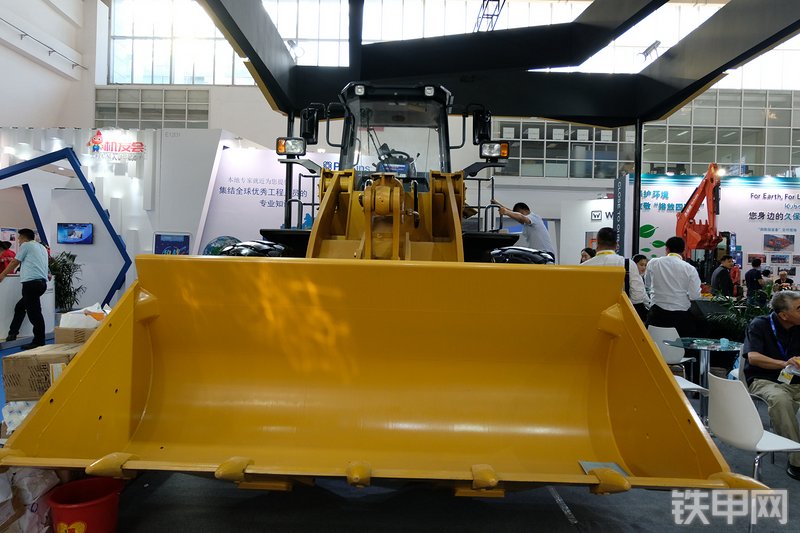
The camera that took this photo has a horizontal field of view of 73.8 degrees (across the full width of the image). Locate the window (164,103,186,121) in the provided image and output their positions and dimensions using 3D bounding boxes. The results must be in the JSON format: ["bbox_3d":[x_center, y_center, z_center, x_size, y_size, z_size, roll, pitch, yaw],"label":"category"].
[{"bbox_3d":[-9.628,-6.596,22.794,0.958,0.744,0.080,2,0,2],"label":"window"}]

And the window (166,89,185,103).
[{"bbox_3d":[-10.706,-8.061,25.417,1.033,0.580,0.100,2,0,2],"label":"window"}]

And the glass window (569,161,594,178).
[{"bbox_3d":[8.787,-4.733,25.903,1.112,0.844,0.100,2,0,2],"label":"glass window"}]

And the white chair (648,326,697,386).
[{"bbox_3d":[2.810,1.015,5.620,0.460,0.800,0.520,2,0,38],"label":"white chair"}]

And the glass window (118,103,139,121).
[{"bbox_3d":[-11.642,-6.658,22.853,0.958,0.744,0.080,2,0,2],"label":"glass window"}]

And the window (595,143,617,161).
[{"bbox_3d":[9.532,-5.296,24.645,1.033,0.771,0.100,2,0,2],"label":"window"}]

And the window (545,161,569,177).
[{"bbox_3d":[7.286,-4.520,24.729,1.033,0.771,0.100,2,0,2],"label":"window"}]

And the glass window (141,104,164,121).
[{"bbox_3d":[-12.351,-7.701,26.576,1.089,0.811,0.100,2,0,2],"label":"glass window"}]

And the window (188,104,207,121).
[{"bbox_3d":[-10.041,-7.655,26.504,1.089,0.811,0.100,2,0,2],"label":"window"}]

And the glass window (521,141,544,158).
[{"bbox_3d":[5.569,-4.901,22.345,0.958,0.744,0.080,2,0,2],"label":"glass window"}]

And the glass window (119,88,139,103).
[{"bbox_3d":[-11.622,-7.318,22.853,0.958,0.562,0.080,2,0,2],"label":"glass window"}]

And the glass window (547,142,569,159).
[{"bbox_3d":[7.314,-5.369,24.729,1.033,0.771,0.100,2,0,2],"label":"glass window"}]

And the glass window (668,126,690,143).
[{"bbox_3d":[12.888,-6.036,24.519,1.033,0.771,0.100,2,0,2],"label":"glass window"}]

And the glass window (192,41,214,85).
[{"bbox_3d":[-9.739,-10.110,26.426,1.016,2.181,0.100,2,0,2],"label":"glass window"}]

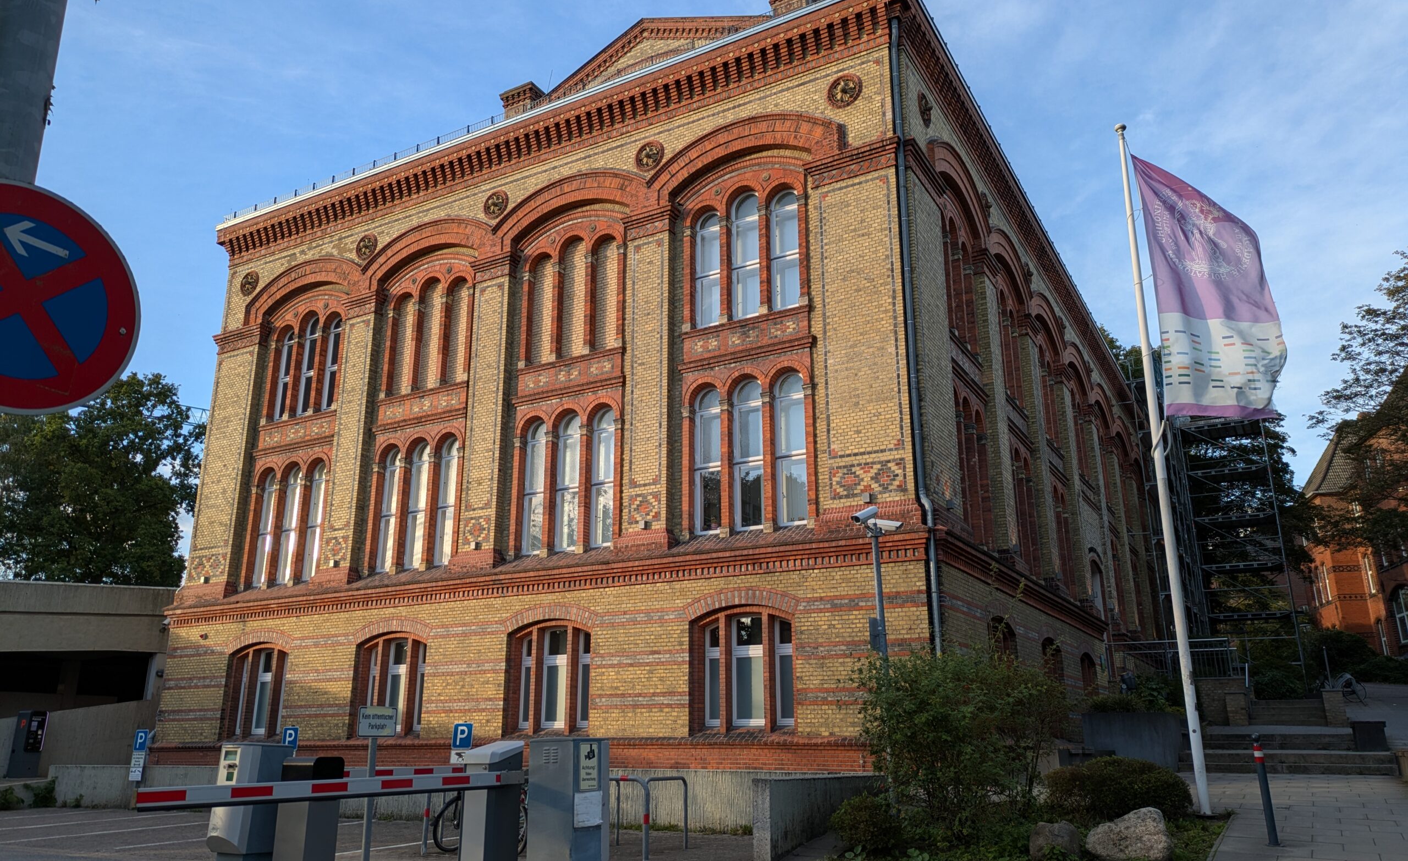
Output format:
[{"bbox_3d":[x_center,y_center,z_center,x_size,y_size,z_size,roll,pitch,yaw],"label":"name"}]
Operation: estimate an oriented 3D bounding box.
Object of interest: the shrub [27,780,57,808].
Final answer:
[{"bbox_3d":[-14.270,7.821,21.920,0.680,0.660,0.500,10,-20,-30],"label":"shrub"}]

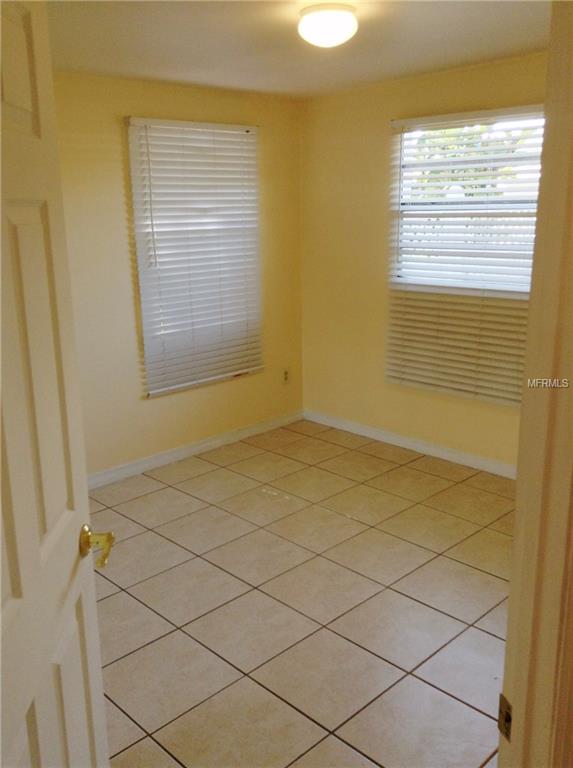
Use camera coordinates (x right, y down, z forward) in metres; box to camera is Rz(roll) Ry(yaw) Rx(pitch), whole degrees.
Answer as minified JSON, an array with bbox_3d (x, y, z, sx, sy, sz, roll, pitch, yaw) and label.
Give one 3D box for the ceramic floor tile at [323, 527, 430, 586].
[{"bbox_3d":[0.443,0.816,3.455,0.402,0.010,0.402,-15,21,-42],"label":"ceramic floor tile"}]

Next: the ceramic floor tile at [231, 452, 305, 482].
[{"bbox_3d":[-0.118,0.532,4.649,0.407,0.010,0.407,-15,21,-42],"label":"ceramic floor tile"}]

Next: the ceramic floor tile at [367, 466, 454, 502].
[{"bbox_3d":[0.738,0.596,4.350,0.407,0.010,0.407,-15,21,-42],"label":"ceramic floor tile"}]

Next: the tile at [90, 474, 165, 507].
[{"bbox_3d":[-0.943,0.635,4.332,0.407,0.010,0.290,-15,21,-42],"label":"tile"}]

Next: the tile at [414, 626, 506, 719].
[{"bbox_3d":[0.741,1.055,2.663,0.407,0.010,0.407,-15,21,-42],"label":"tile"}]

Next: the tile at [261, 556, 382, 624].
[{"bbox_3d":[0.157,0.910,3.241,0.407,0.010,0.407,-15,21,-42],"label":"tile"}]

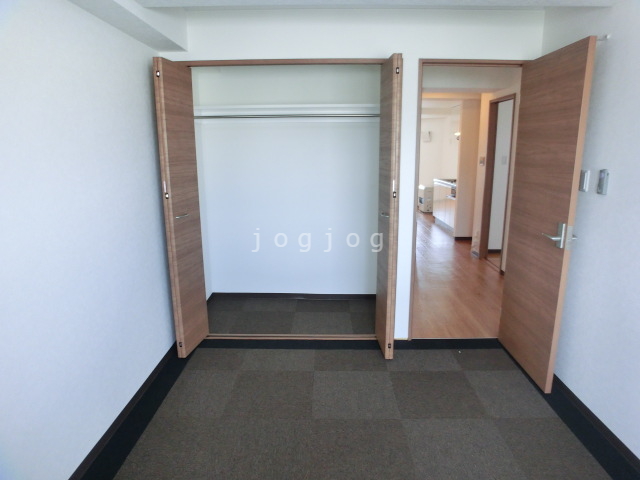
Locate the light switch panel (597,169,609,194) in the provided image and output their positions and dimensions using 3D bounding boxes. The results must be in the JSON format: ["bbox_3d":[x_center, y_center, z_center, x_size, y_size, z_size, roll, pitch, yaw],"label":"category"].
[{"bbox_3d":[1.486,-0.305,2.038,0.022,0.125,0.046,0,12,1],"label":"light switch panel"}]

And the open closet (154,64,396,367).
[{"bbox_3d":[-0.251,-0.252,3.035,1.580,2.020,1.000,0,13,1],"label":"open closet"}]

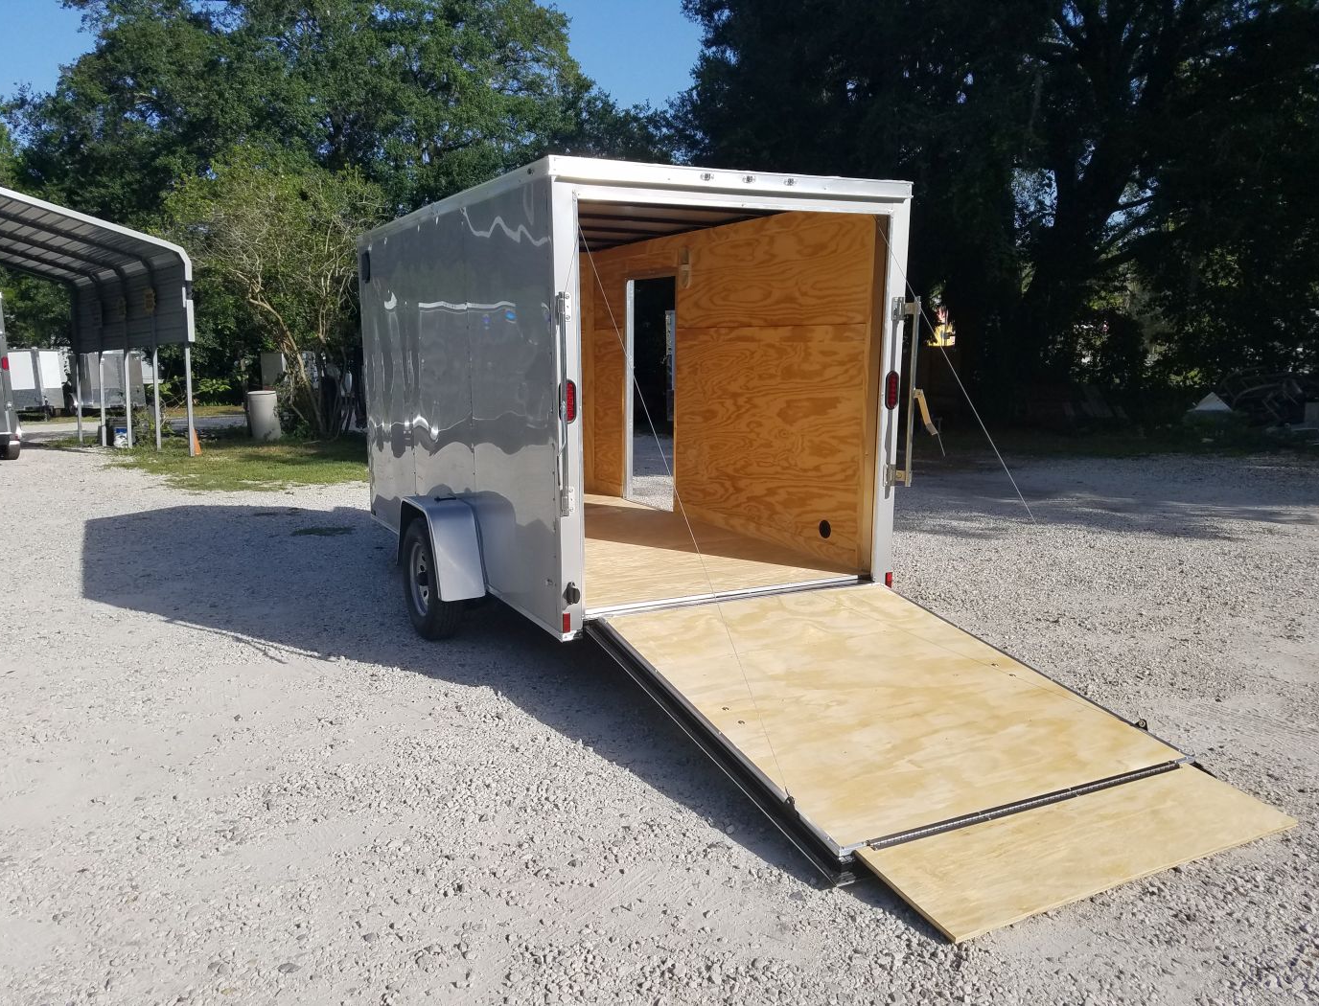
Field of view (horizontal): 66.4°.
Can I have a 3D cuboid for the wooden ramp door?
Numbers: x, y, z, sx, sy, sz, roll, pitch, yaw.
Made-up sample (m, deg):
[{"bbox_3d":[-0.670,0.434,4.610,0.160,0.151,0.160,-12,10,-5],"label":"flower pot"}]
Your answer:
[{"bbox_3d":[0.902,0.796,3.824,1.570,0.100,2.136,-5,19,-27],"label":"wooden ramp door"}]

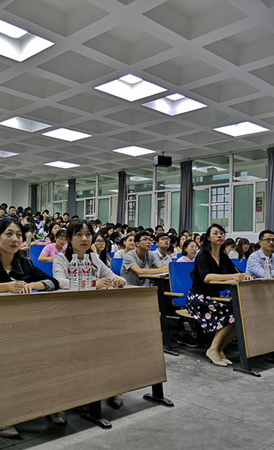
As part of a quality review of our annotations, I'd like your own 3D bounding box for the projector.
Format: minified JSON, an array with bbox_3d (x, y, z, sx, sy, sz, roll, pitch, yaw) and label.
[{"bbox_3d":[0.736,-1.797,12.757,0.420,0.220,0.330,3,-4,-28],"label":"projector"}]

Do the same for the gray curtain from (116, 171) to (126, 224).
[{"bbox_3d":[-0.537,-0.766,15.595,0.160,2.198,0.473,5,-5,-44],"label":"gray curtain"}]

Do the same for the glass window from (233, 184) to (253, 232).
[{"bbox_3d":[2.916,-0.491,12.328,0.070,1.340,0.669,5,-5,-45],"label":"glass window"}]

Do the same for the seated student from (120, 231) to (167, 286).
[{"bbox_3d":[0.139,0.689,5.056,0.680,1.220,0.490,-2,-5,45],"label":"seated student"}]

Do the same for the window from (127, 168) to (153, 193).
[{"bbox_3d":[0.110,-1.514,15.245,0.070,0.890,1.310,5,-5,-45],"label":"window"}]

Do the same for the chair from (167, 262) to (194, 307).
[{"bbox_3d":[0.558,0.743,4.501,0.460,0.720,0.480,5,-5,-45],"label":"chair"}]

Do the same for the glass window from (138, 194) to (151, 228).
[{"bbox_3d":[0.245,-0.387,15.017,0.070,1.340,0.723,5,-5,-45],"label":"glass window"}]

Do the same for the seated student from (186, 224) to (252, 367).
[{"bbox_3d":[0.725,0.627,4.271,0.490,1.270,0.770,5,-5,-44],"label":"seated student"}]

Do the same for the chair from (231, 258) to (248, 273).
[{"bbox_3d":[1.735,0.968,6.883,0.500,0.880,0.500,5,-5,-44],"label":"chair"}]

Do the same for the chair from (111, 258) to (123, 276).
[{"bbox_3d":[-0.003,0.853,5.263,0.520,0.910,0.480,-2,-5,45],"label":"chair"}]

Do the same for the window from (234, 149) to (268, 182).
[{"bbox_3d":[2.958,-1.511,11.625,1.051,0.806,0.060,-2,-5,45],"label":"window"}]

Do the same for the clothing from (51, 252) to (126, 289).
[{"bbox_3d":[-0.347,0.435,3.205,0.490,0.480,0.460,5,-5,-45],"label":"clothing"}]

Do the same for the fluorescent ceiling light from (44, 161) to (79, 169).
[{"bbox_3d":[-2.501,-2.055,15.188,0.910,0.100,0.896,5,-5,-44],"label":"fluorescent ceiling light"}]

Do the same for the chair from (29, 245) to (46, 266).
[{"bbox_3d":[-1.253,0.767,6.581,0.480,0.910,0.520,5,-4,-45],"label":"chair"}]

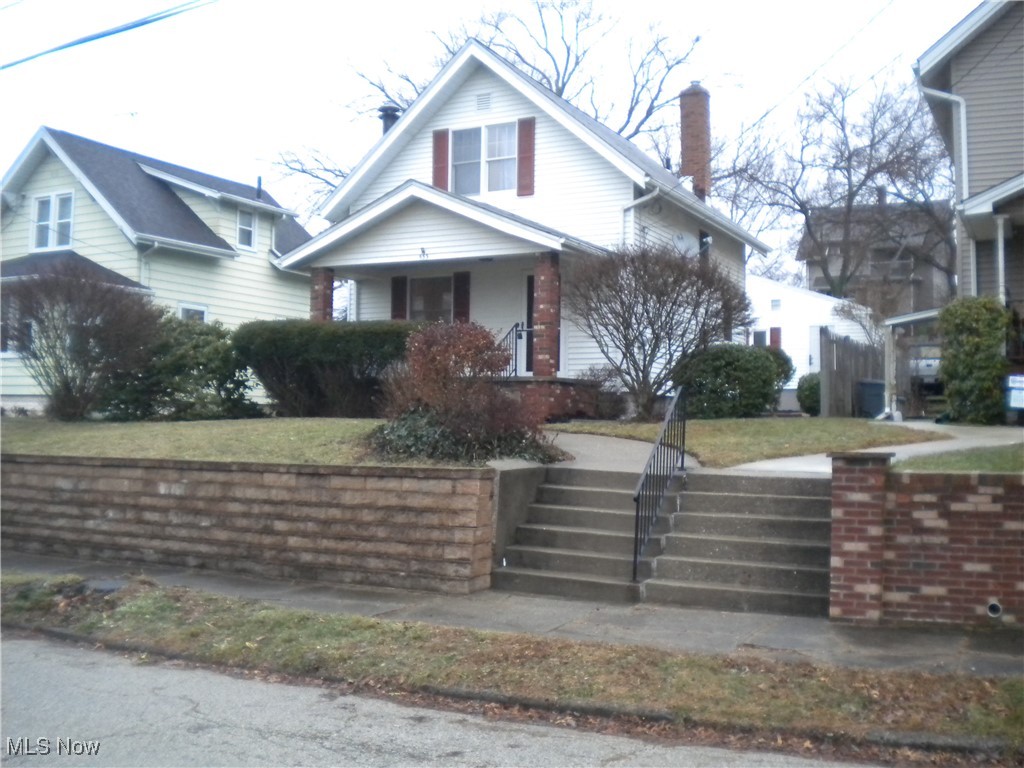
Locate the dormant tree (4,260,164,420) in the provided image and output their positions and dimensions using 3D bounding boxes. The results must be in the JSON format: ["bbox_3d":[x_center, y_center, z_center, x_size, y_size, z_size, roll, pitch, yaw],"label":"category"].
[{"bbox_3d":[-8.258,-0.821,20.000,3.000,3.100,2.800,0,-1,27],"label":"dormant tree"}]

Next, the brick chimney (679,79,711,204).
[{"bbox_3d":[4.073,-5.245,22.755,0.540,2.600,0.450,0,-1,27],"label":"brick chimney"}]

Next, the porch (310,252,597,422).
[{"bbox_3d":[-0.980,-0.785,19.042,4.970,2.790,2.500,0,-1,27],"label":"porch"}]

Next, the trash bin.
[{"bbox_3d":[8.217,0.342,23.600,0.660,0.920,0.660,0,-1,27],"label":"trash bin"}]

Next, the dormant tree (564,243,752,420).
[{"bbox_3d":[2.391,-0.841,16.900,3.000,2.950,2.800,0,-1,27],"label":"dormant tree"}]

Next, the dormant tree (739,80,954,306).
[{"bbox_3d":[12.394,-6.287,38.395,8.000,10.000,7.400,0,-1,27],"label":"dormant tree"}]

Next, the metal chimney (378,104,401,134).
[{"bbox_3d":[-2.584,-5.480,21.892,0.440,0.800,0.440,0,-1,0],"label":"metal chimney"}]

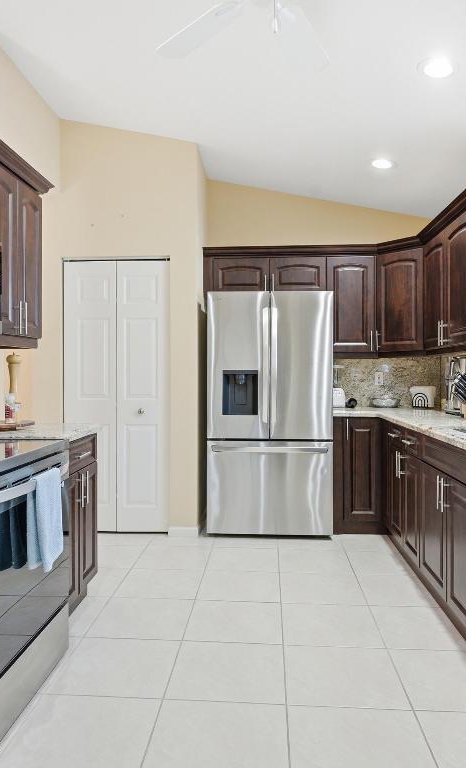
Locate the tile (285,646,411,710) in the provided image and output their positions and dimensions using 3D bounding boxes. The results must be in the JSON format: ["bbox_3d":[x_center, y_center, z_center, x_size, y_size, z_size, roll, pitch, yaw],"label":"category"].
[{"bbox_3d":[0.435,1.164,2.170,0.451,0.010,0.451,0,0,4],"label":"tile"}]

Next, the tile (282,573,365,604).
[{"bbox_3d":[0.497,1.161,3.078,0.454,0.010,0.448,0,1,4],"label":"tile"}]

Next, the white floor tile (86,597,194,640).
[{"bbox_3d":[-0.433,1.149,2.661,0.443,0.010,0.443,0,1,4],"label":"white floor tile"}]

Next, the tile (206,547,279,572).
[{"bbox_3d":[0.072,1.142,3.524,0.443,0.010,0.443,0,1,4],"label":"tile"}]

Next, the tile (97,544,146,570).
[{"bbox_3d":[-0.841,1.150,3.614,0.454,0.010,0.448,0,1,4],"label":"tile"}]

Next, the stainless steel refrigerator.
[{"bbox_3d":[0.288,0.237,4.274,0.908,1.795,0.810,0,1,4],"label":"stainless steel refrigerator"}]

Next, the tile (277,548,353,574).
[{"bbox_3d":[0.530,1.155,3.528,0.451,0.010,0.451,0,0,4],"label":"tile"}]

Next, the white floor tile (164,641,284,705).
[{"bbox_3d":[-0.018,1.173,2.221,0.454,0.010,0.448,0,1,4],"label":"white floor tile"}]

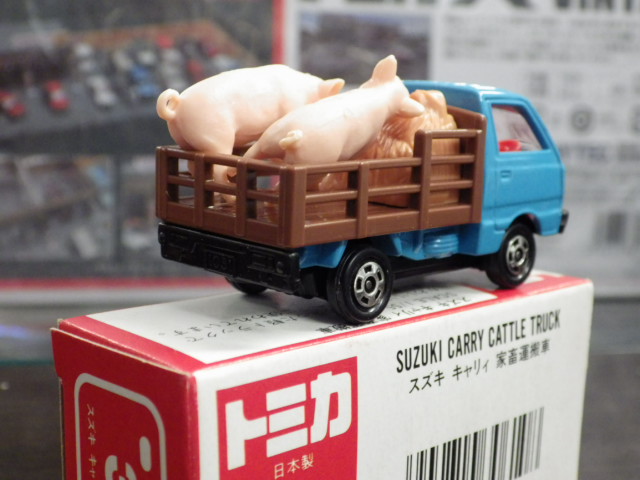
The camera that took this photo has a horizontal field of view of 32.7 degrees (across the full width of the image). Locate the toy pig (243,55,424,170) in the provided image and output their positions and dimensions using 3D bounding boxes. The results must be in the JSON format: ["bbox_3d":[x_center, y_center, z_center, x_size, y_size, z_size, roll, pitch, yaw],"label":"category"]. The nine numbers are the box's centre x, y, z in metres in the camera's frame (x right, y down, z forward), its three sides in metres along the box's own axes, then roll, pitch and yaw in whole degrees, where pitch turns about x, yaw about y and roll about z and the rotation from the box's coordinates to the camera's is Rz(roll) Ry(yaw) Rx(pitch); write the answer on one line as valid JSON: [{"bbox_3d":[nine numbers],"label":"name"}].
[{"bbox_3d":[0.004,-0.013,0.141,0.011,0.021,0.030,9,13,35],"label":"toy pig"}]

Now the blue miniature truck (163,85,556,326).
[{"bbox_3d":[0.008,-0.007,0.155,0.059,0.030,0.026,-8,14,-44],"label":"blue miniature truck"}]

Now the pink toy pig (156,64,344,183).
[{"bbox_3d":[-0.008,-0.014,0.147,0.032,0.019,0.010,-7,14,-40],"label":"pink toy pig"}]

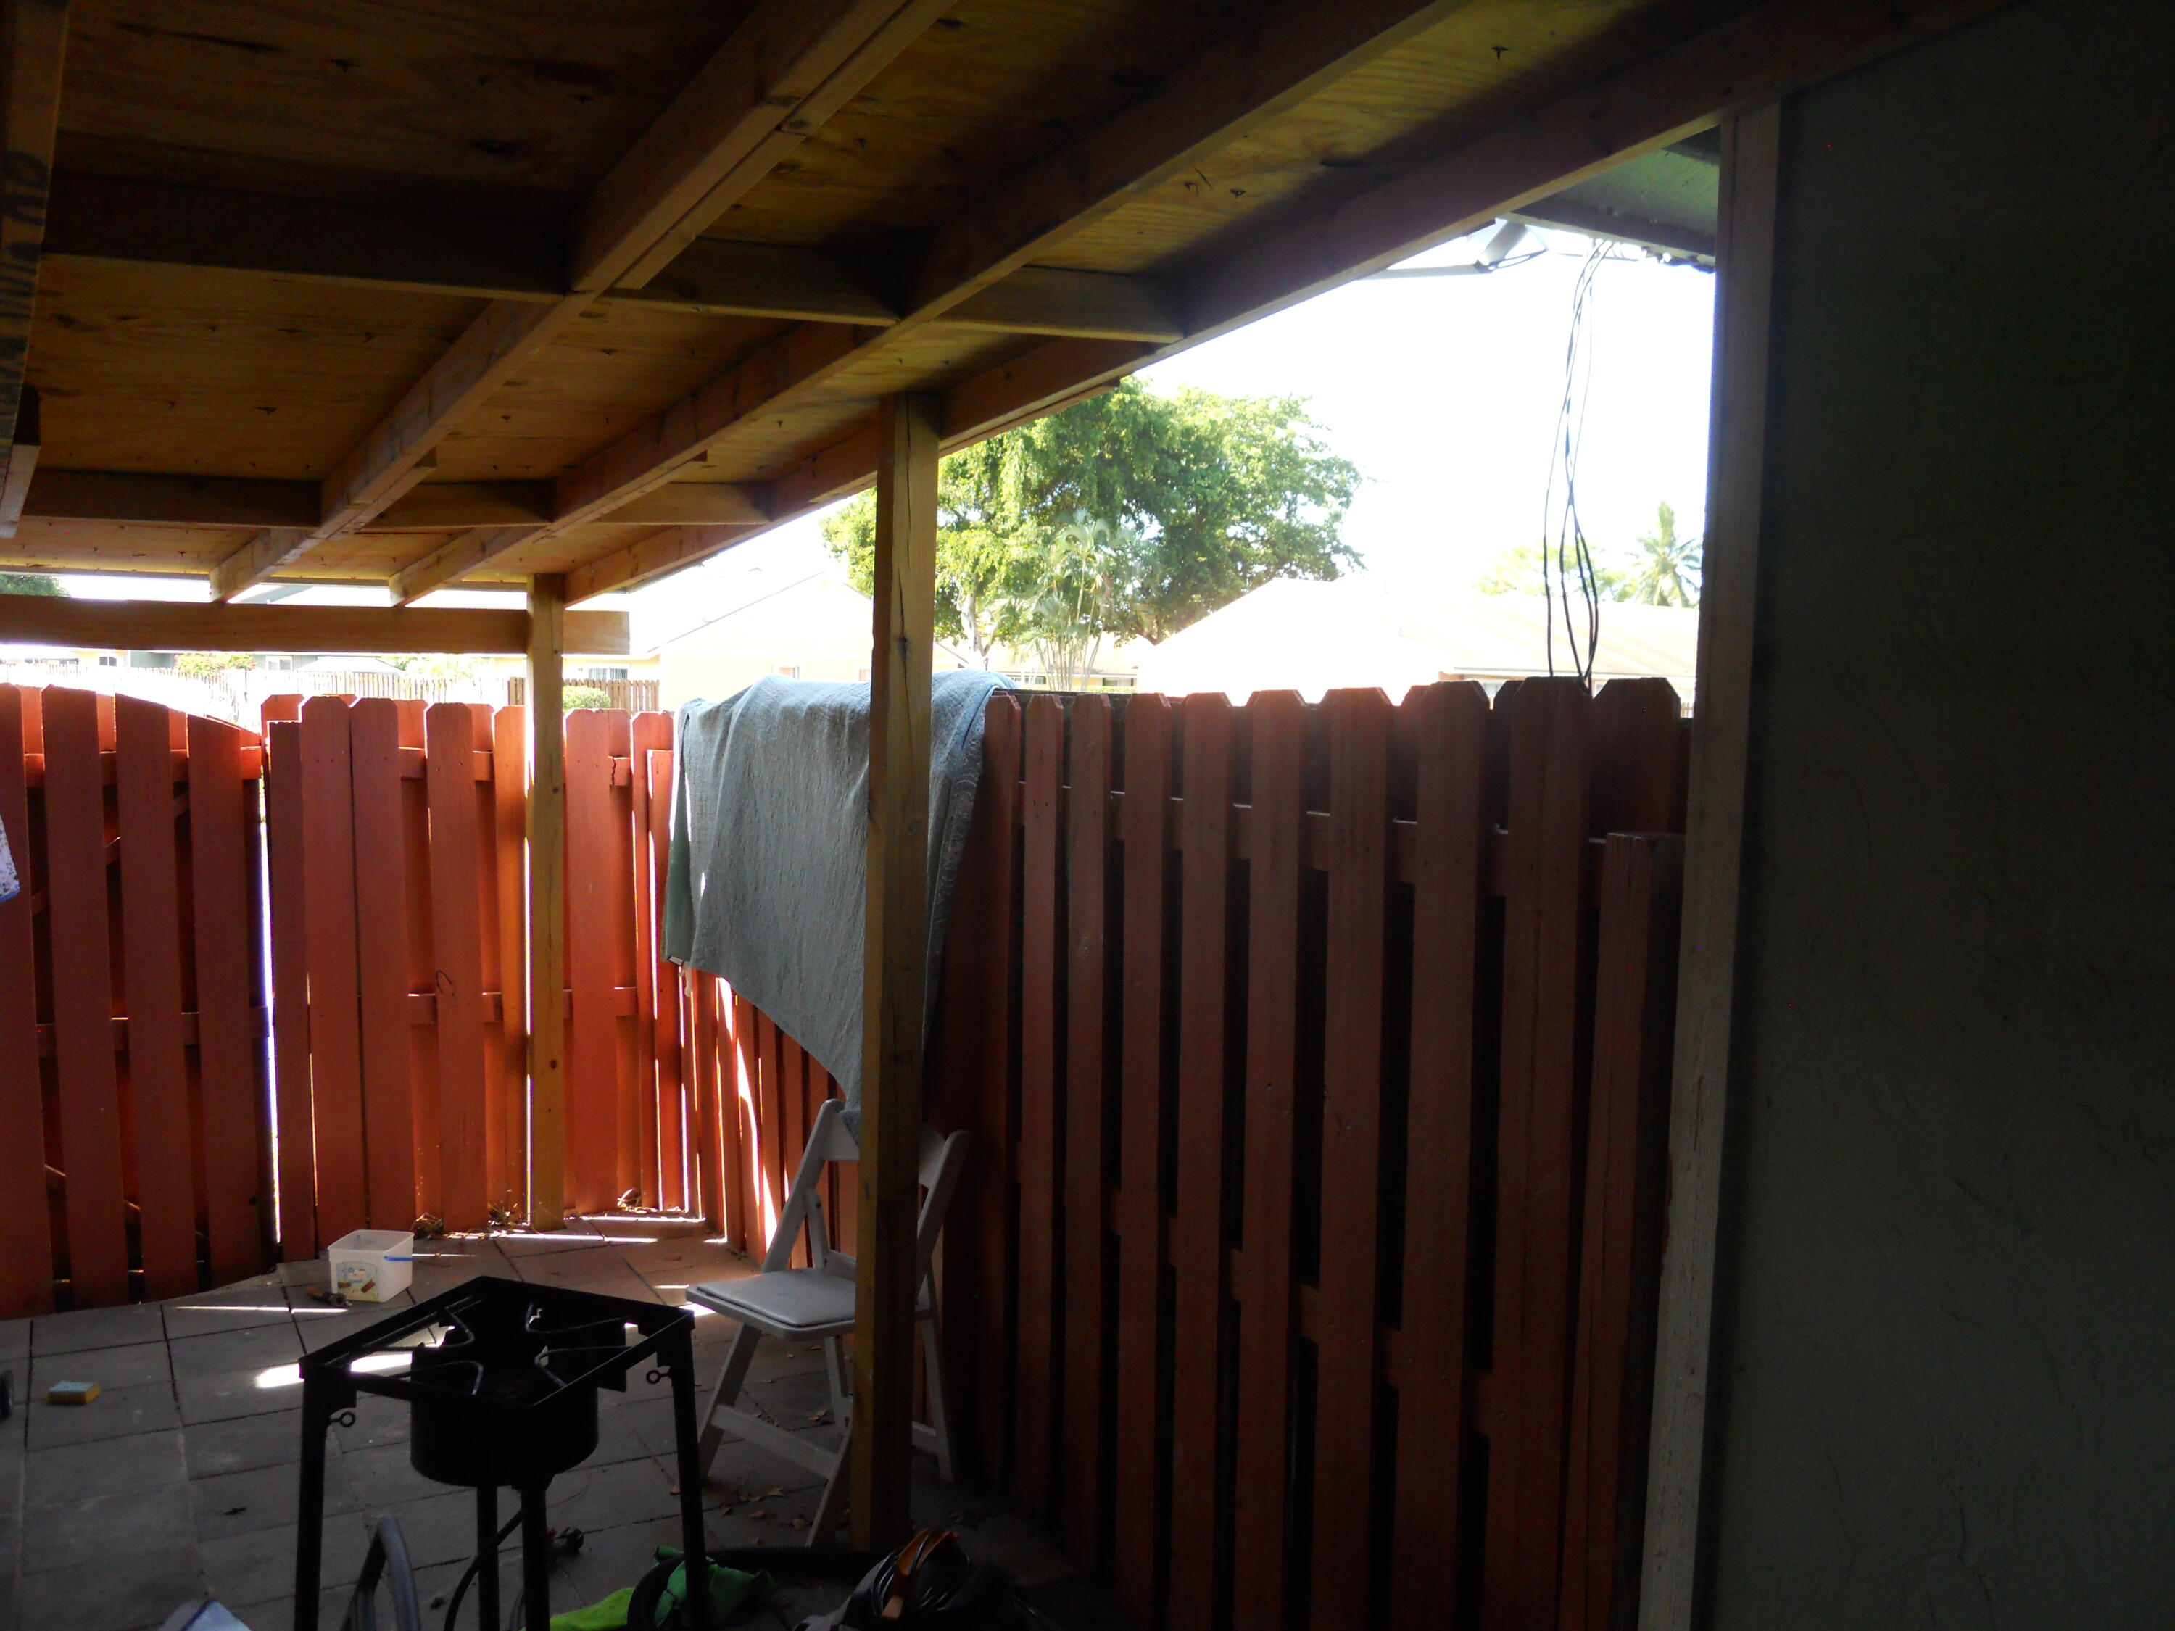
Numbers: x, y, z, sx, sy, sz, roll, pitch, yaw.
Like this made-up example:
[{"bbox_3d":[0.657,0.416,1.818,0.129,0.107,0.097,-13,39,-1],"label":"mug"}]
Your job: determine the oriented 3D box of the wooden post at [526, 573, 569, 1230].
[{"bbox_3d":[-1.700,0.282,5.530,0.089,2.068,0.089,-1,5,-30],"label":"wooden post"}]

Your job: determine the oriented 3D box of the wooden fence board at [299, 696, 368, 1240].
[{"bbox_3d":[-2.250,0.470,5.253,0.143,1.648,0.020,-2,6,-30],"label":"wooden fence board"}]

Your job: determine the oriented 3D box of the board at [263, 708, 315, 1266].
[{"bbox_3d":[-2.334,0.522,5.162,0.098,1.597,0.022,-2,6,-30],"label":"board"}]

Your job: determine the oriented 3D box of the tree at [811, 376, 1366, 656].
[{"bbox_3d":[0.183,-6.943,47.753,14.000,9.910,13.000,1,5,0],"label":"tree"}]

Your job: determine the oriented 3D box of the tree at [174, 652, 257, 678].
[{"bbox_3d":[-15.874,-2.066,32.072,1.550,2.024,1.500,-1,5,-26],"label":"tree"}]

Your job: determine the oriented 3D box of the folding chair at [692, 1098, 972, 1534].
[{"bbox_3d":[-0.559,1.076,3.833,0.450,0.780,0.480,6,6,43],"label":"folding chair"}]

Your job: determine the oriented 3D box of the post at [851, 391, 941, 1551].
[{"bbox_3d":[-0.388,0.344,3.526,0.089,2.335,0.089,-1,5,-31],"label":"post"}]

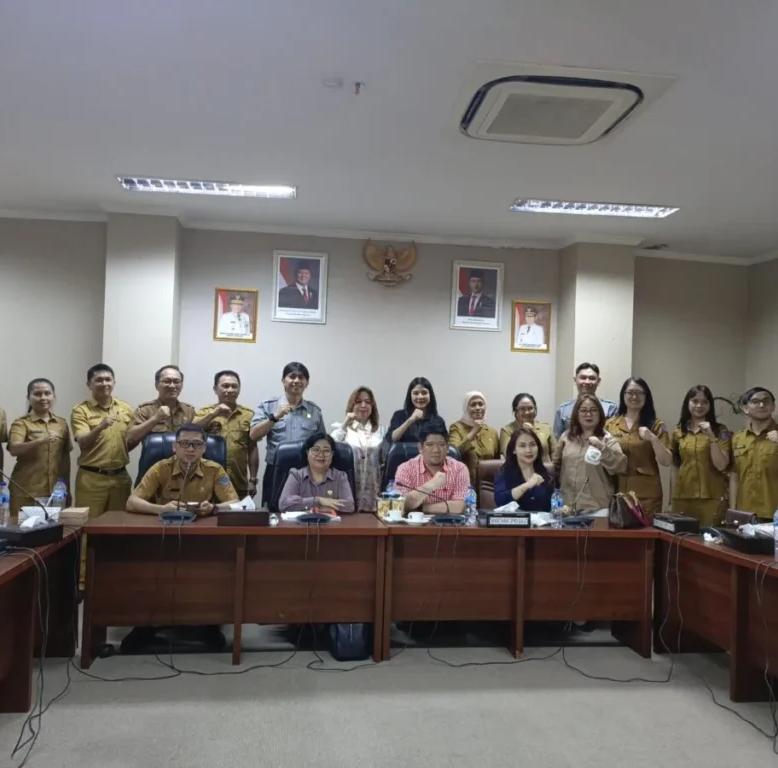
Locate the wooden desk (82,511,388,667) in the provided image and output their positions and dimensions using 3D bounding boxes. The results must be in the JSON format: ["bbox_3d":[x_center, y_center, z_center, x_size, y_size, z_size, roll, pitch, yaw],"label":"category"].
[{"bbox_3d":[-0.875,1.179,4.360,1.640,0.750,0.610,2,-2,-8],"label":"wooden desk"}]

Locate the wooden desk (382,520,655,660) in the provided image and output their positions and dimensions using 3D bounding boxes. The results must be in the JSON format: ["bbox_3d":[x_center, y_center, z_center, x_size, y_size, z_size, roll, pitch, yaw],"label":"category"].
[{"bbox_3d":[0.755,1.233,4.577,1.620,0.750,0.610,2,-2,-8],"label":"wooden desk"}]

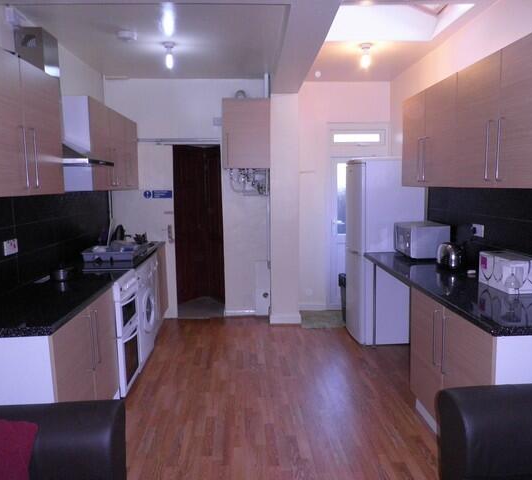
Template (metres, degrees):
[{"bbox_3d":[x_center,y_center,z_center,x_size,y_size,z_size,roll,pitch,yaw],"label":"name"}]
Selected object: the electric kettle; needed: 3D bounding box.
[{"bbox_3d":[1.414,0.119,3.393,0.214,0.199,0.160,-4,8,-22],"label":"electric kettle"}]

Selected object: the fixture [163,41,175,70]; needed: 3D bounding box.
[{"bbox_3d":[-0.807,-1.529,3.702,0.110,0.206,0.110,-1,7,-2],"label":"fixture"}]

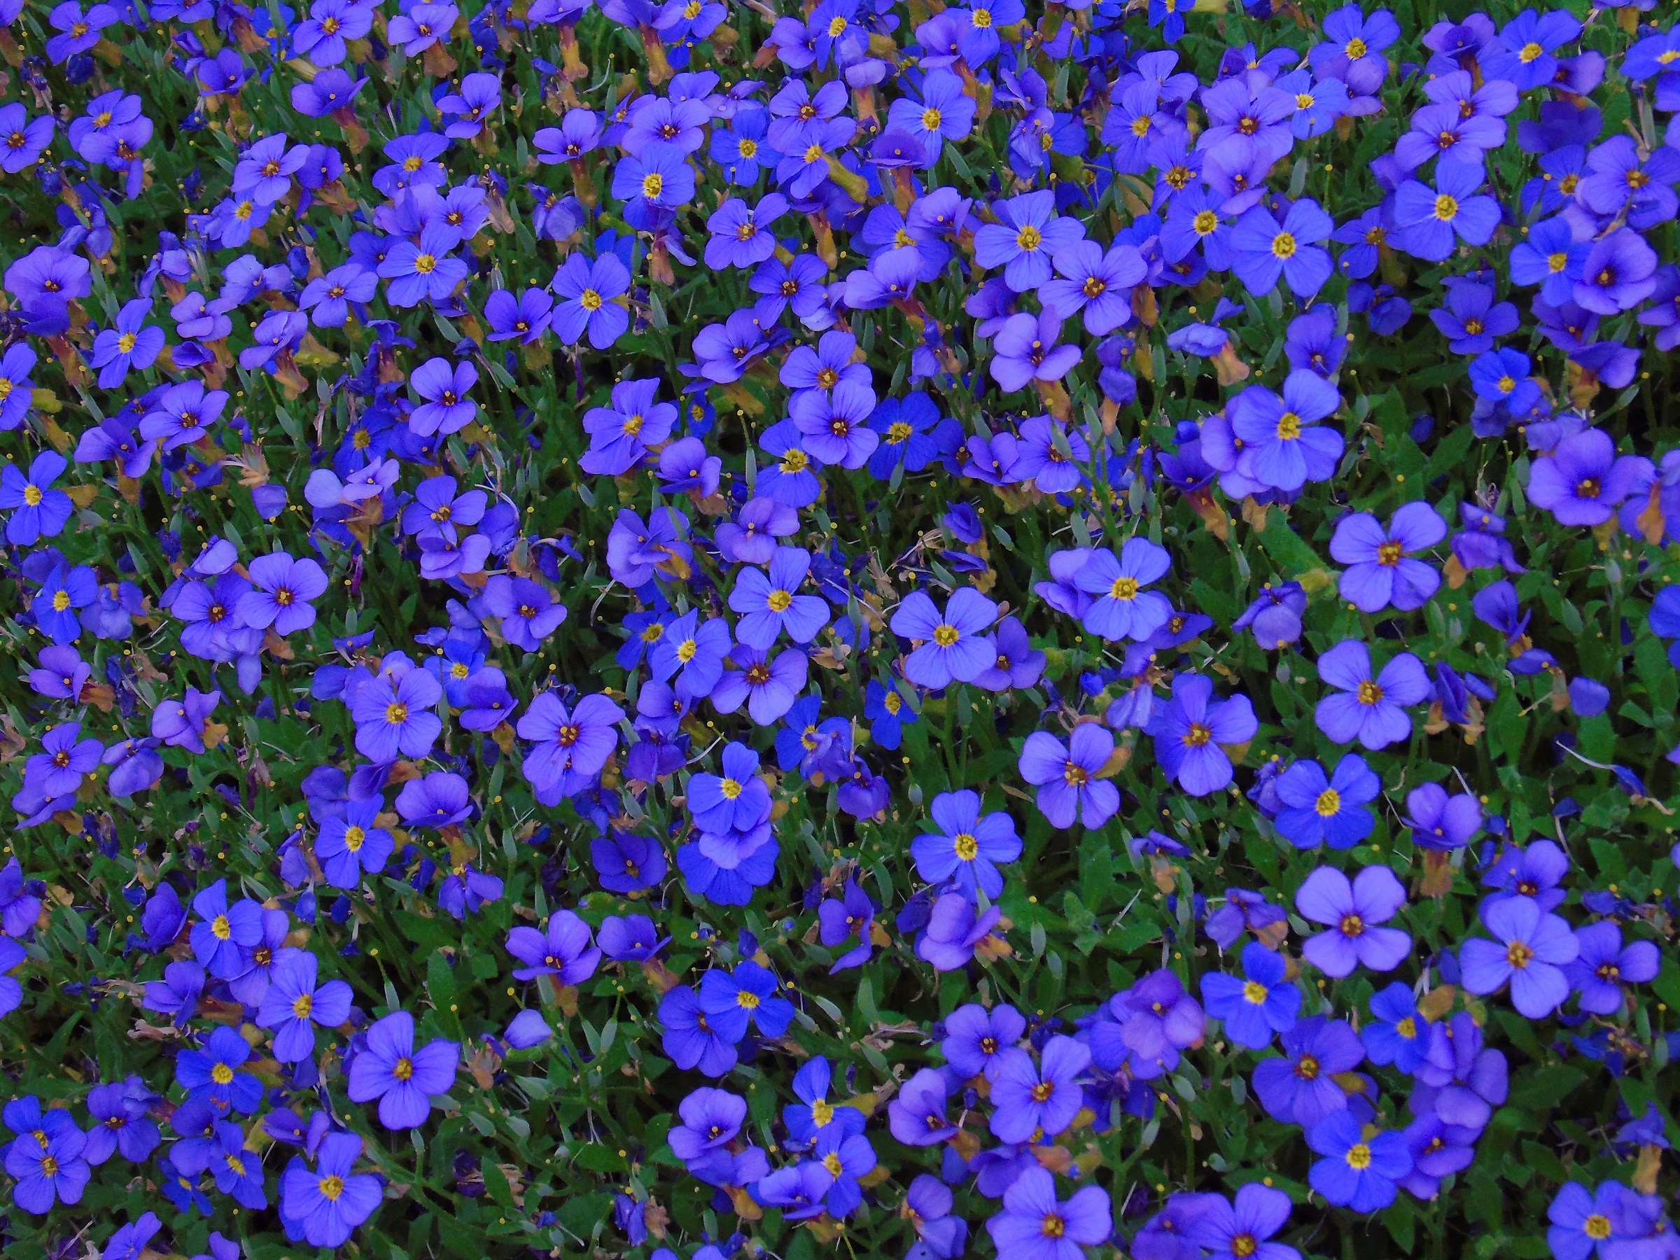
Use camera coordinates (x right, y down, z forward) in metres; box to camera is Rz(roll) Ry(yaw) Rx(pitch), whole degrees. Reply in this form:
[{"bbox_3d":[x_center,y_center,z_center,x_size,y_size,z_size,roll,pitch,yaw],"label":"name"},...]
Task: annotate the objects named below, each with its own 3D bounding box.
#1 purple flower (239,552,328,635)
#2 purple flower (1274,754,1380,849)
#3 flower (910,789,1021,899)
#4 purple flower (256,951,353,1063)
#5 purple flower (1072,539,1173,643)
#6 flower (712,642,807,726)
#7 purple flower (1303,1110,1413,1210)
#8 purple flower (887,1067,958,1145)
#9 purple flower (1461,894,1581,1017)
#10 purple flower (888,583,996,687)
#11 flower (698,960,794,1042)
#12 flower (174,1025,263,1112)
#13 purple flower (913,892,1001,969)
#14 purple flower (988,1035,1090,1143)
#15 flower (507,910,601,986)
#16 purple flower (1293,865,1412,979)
[{"bbox_3d":[-0.118,-0.008,0.640,0.019,0.008,0.019,0,66,-3],"label":"purple flower"},{"bbox_3d":[0.092,0.033,0.573,0.021,0.008,0.019,0,71,9],"label":"purple flower"},{"bbox_3d":[0.025,0.043,0.598,0.022,0.009,0.022,0,77,5],"label":"flower"},{"bbox_3d":[-0.114,0.081,0.643,0.021,0.009,0.022,0,74,5],"label":"purple flower"},{"bbox_3d":[0.058,-0.008,0.620,0.021,0.009,0.022,0,76,5],"label":"purple flower"},{"bbox_3d":[-0.018,0.013,0.653,0.021,0.009,0.021,0,62,-2],"label":"flower"},{"bbox_3d":[0.096,0.098,0.555,0.019,0.009,0.019,0,75,10],"label":"purple flower"},{"bbox_3d":[0.015,0.085,0.540,0.015,0.011,0.016,0,62,36],"label":"purple flower"},{"bbox_3d":[0.120,0.058,0.534,0.021,0.009,0.021,0,72,13],"label":"purple flower"},{"bbox_3d":[0.022,0.002,0.622,0.022,0.009,0.022,0,78,2],"label":"purple flower"},{"bbox_3d":[-0.018,0.072,0.583,0.019,0.007,0.017,0,60,-5],"label":"flower"},{"bbox_3d":[-0.123,0.087,0.596,0.017,0.007,0.018,0,71,-12],"label":"flower"},{"bbox_3d":[0.024,0.060,0.591,0.018,0.009,0.018,0,55,46],"label":"purple flower"},{"bbox_3d":[0.039,0.089,0.578,0.020,0.009,0.022,0,68,13],"label":"purple flower"},{"bbox_3d":[-0.054,0.060,0.570,0.018,0.010,0.018,0,43,10],"label":"flower"},{"bbox_3d":[0.090,0.051,0.525,0.020,0.007,0.020,0,83,0],"label":"purple flower"}]

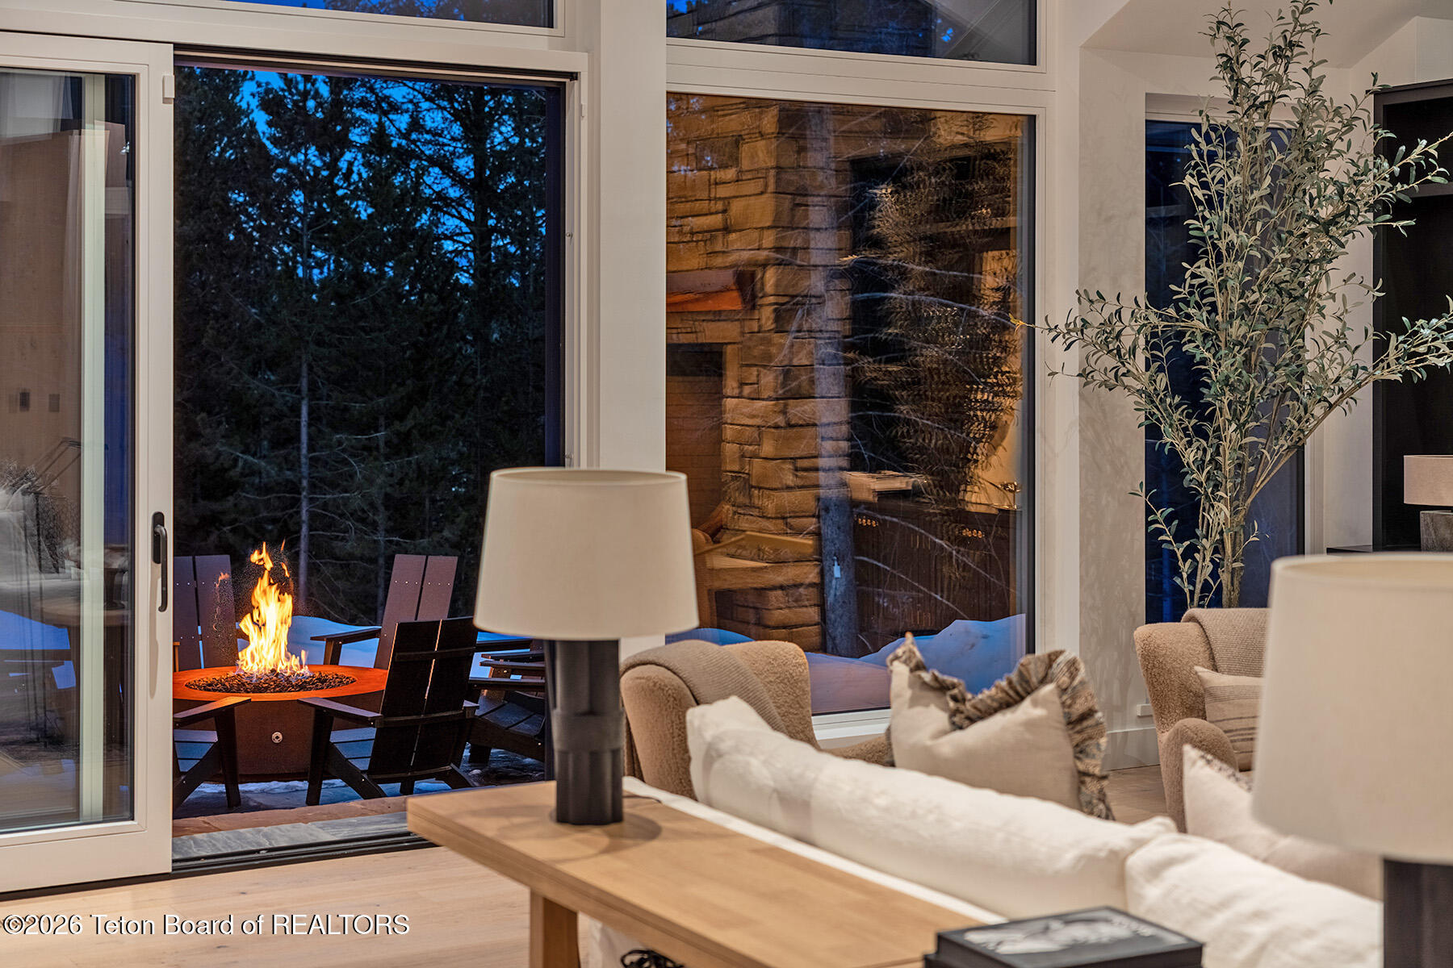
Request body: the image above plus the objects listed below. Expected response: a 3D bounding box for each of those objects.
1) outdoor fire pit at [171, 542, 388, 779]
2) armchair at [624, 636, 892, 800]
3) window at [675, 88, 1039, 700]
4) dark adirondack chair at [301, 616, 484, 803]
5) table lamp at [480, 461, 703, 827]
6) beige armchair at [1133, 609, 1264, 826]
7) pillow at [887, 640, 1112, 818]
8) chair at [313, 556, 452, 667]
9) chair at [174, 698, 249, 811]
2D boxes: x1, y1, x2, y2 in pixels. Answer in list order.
[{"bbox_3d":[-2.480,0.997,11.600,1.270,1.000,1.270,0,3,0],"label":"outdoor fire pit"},{"bbox_3d":[0.200,0.975,7.200,0.800,0.770,0.780,2,4,44],"label":"armchair"},{"bbox_3d":[0.555,-0.324,8.920,1.870,2.540,0.100,-1,3,-30],"label":"window"},{"bbox_3d":[-1.610,1.108,10.250,0.690,0.930,0.850,-2,3,-36],"label":"dark adirondack chair"},{"bbox_3d":[-0.298,0.353,4.630,0.480,0.735,0.480,0,3,0],"label":"table lamp"},{"bbox_3d":[2.060,0.928,7.950,0.780,0.770,0.800,-1,3,-24],"label":"beige armchair"},{"bbox_3d":[0.580,0.582,4.500,0.510,0.540,0.190,3,18,45],"label":"pillow"},{"bbox_3d":[-1.980,0.956,12.950,0.700,0.930,0.850,1,3,25],"label":"chair"},{"bbox_3d":[-2.730,1.117,10.100,0.700,0.930,0.850,1,3,13],"label":"chair"}]

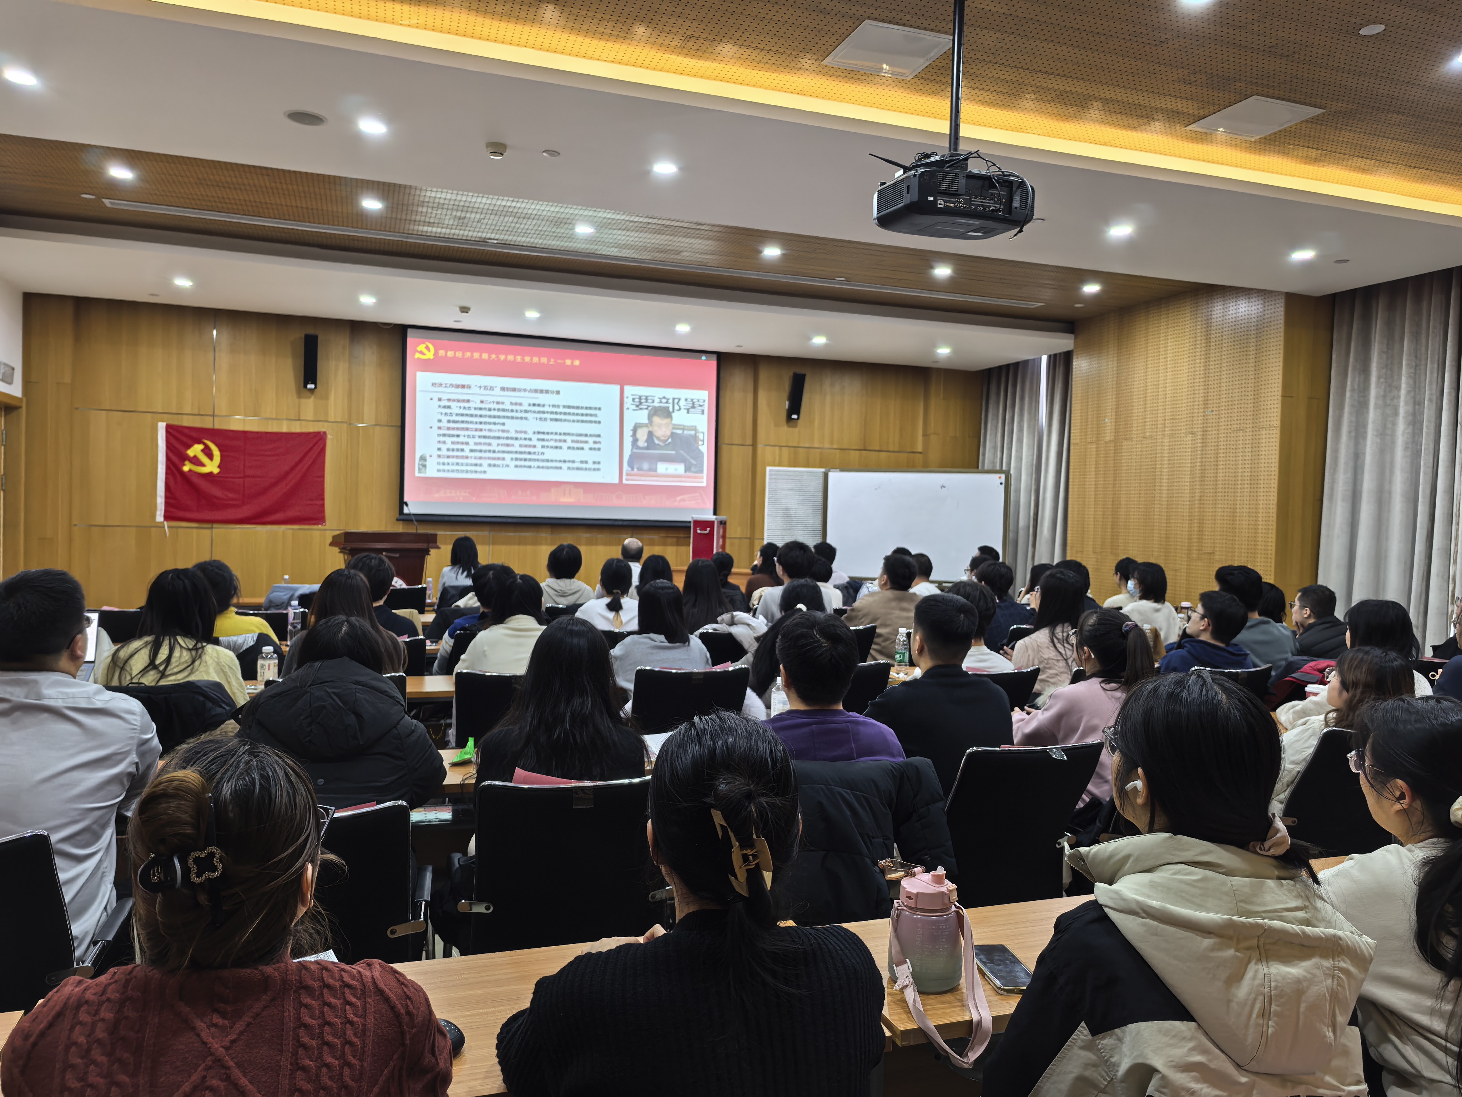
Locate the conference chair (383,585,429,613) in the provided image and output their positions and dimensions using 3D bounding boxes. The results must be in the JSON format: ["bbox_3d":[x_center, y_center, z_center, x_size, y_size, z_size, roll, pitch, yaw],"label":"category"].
[{"bbox_3d":[-2.489,0.715,7.357,0.570,0.920,0.610,1,2,-21],"label":"conference chair"}]

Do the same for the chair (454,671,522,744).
[{"bbox_3d":[-0.820,0.896,3.917,0.570,0.920,0.610,1,2,-14],"label":"chair"}]

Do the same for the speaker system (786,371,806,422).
[{"bbox_3d":[0.977,-2.280,15.213,0.165,0.700,0.160,1,19,-18],"label":"speaker system"}]

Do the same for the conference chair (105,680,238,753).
[{"bbox_3d":[-2.048,0.890,3.669,0.580,0.910,0.600,1,2,-19],"label":"conference chair"}]

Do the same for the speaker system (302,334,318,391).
[{"bbox_3d":[-4.144,-1.843,10.007,0.145,0.540,0.170,1,11,-19],"label":"speaker system"}]

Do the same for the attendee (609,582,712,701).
[{"bbox_3d":[-0.353,0.743,4.313,0.460,1.231,0.720,1,2,-18],"label":"attendee"}]

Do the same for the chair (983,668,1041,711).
[{"bbox_3d":[0.952,0.933,4.339,0.540,0.920,0.580,1,2,-18],"label":"chair"}]

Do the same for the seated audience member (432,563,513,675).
[{"bbox_3d":[-1.250,0.680,5.184,0.520,1.228,0.780,1,2,-19],"label":"seated audience member"}]

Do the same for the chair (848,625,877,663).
[{"bbox_3d":[0.517,0.867,5.653,0.570,0.920,0.610,1,2,-19],"label":"chair"}]

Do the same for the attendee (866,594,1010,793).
[{"bbox_3d":[0.543,0.772,3.250,0.520,1.276,0.740,1,2,-18],"label":"attendee"}]

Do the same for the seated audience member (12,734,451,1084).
[{"bbox_3d":[-0.567,0.819,1.246,0.500,1.296,0.750,1,2,-15],"label":"seated audience member"}]

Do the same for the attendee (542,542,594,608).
[{"bbox_3d":[-1.181,0.617,7.018,0.460,1.290,0.700,1,2,-21],"label":"attendee"}]

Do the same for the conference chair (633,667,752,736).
[{"bbox_3d":[-0.231,0.907,4.070,0.570,0.920,0.610,1,2,-19],"label":"conference chair"}]

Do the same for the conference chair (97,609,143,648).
[{"bbox_3d":[-3.371,0.784,5.680,0.540,0.920,0.580,1,2,-18],"label":"conference chair"}]

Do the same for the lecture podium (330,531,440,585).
[{"bbox_3d":[-3.126,0.469,9.211,0.880,1.205,0.500,0,2,-35],"label":"lecture podium"}]

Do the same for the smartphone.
[{"bbox_3d":[0.463,0.715,1.726,0.073,0.010,0.162,1,2,-8],"label":"smartphone"}]

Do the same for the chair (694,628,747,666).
[{"bbox_3d":[-0.042,0.888,5.743,0.570,0.900,0.580,1,2,-22],"label":"chair"}]

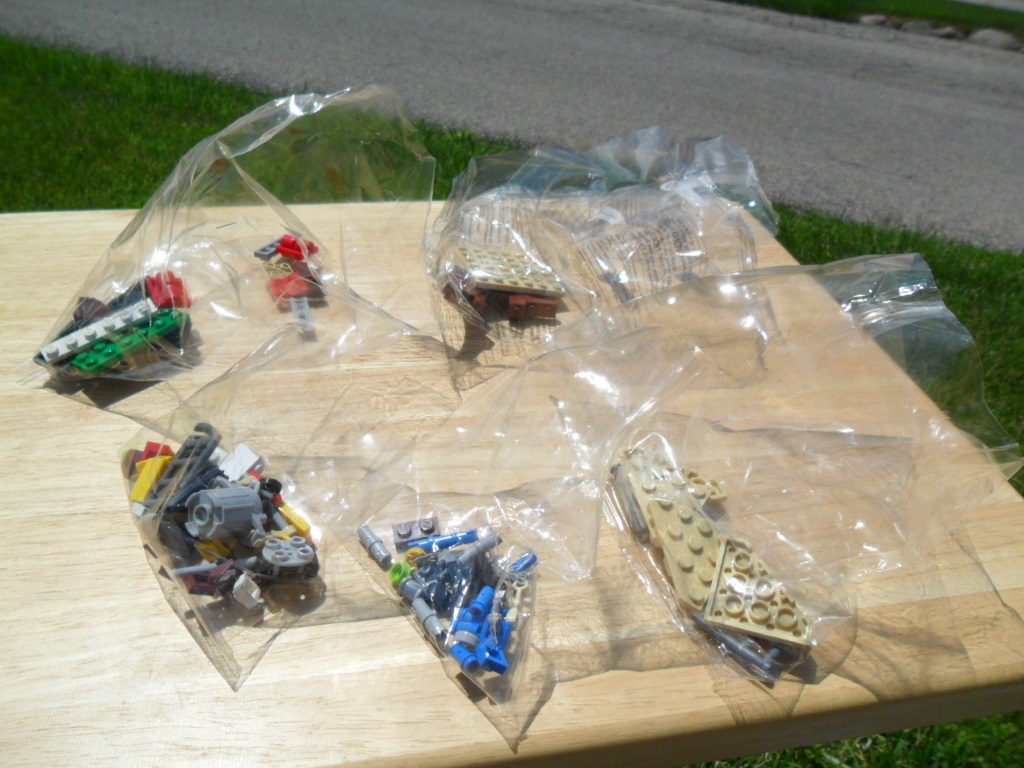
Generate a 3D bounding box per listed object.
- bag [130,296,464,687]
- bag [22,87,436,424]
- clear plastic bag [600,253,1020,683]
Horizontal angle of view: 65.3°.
[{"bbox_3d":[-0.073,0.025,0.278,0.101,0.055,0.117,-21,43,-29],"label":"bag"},{"bbox_3d":[-0.118,-0.060,0.348,0.152,0.103,0.122,8,37,6],"label":"bag"},{"bbox_3d":[0.109,0.020,0.279,0.122,0.079,0.114,-15,40,-23],"label":"clear plastic bag"}]

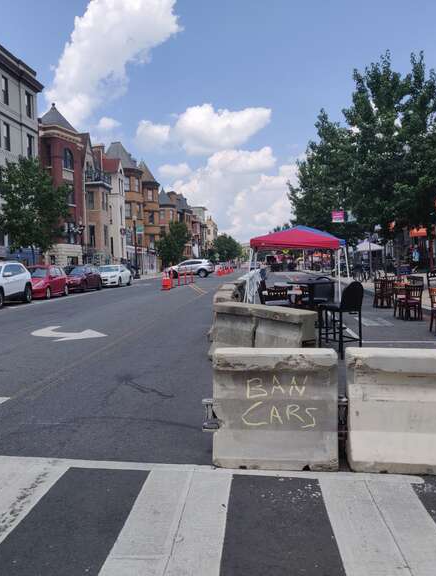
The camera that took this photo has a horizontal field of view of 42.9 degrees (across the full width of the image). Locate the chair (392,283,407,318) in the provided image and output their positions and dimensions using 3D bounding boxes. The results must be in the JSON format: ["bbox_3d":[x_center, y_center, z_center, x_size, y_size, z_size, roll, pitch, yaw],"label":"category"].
[{"bbox_3d":[4.836,0.334,14.338,0.440,0.900,0.500,-2,2,9],"label":"chair"}]

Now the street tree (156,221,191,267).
[{"bbox_3d":[-6.017,-5.679,75.000,4.700,6.900,4.700,-2,2,4],"label":"street tree"}]

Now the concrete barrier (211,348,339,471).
[{"bbox_3d":[0.490,0.905,4.350,0.940,0.820,0.620,-1,2,13],"label":"concrete barrier"}]

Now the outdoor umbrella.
[{"bbox_3d":[11.100,-2.150,41.000,2.200,2.500,2.200,-3,1,0],"label":"outdoor umbrella"}]

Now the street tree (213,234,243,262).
[{"bbox_3d":[2.569,-10.141,150.000,8.000,8.700,8.000,-2,2,4],"label":"street tree"}]

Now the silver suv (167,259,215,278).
[{"bbox_3d":[-2.470,-1.790,51.800,4.420,1.650,1.840,-1,2,6],"label":"silver suv"}]

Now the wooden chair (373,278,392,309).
[{"bbox_3d":[5.340,0.190,18.000,0.450,0.920,0.500,-3,1,-21],"label":"wooden chair"}]

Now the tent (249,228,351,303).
[{"bbox_3d":[2.420,-0.570,16.900,3.000,2.650,3.000,-3,1,12],"label":"tent"}]

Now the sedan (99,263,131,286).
[{"bbox_3d":[-7.404,-0.864,39.300,1.850,1.475,4.750,-2,2,4],"label":"sedan"}]

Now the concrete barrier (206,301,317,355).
[{"bbox_3d":[0.600,0.723,7.680,0.480,0.835,2.000,-3,2,-31],"label":"concrete barrier"}]

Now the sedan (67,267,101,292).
[{"bbox_3d":[-7.750,-0.530,30.500,1.830,1.460,4.700,-2,2,3],"label":"sedan"}]

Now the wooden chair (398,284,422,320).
[{"bbox_3d":[4.859,0.355,13.888,0.440,0.900,0.500,-2,2,7],"label":"wooden chair"}]

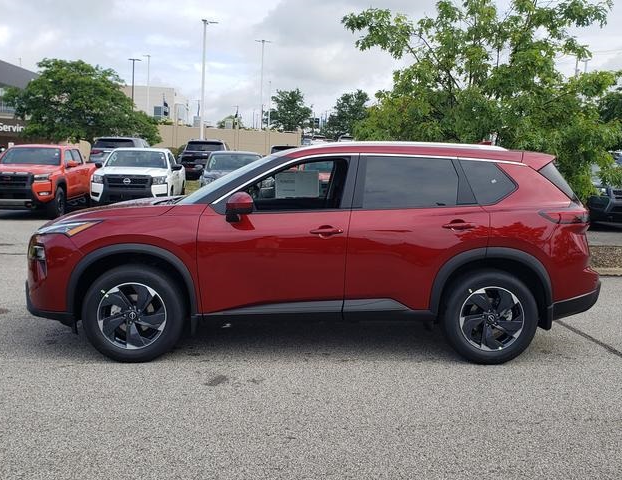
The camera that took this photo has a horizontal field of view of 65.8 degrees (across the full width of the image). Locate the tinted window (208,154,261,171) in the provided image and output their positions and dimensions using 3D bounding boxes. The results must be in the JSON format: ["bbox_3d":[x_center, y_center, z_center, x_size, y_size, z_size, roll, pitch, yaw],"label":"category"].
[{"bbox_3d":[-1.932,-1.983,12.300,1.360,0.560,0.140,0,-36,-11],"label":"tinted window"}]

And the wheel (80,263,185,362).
[{"bbox_3d":[-1.325,0.553,3.682,0.735,0.735,0.240,1,6,-2],"label":"wheel"}]

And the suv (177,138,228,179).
[{"bbox_3d":[-4.700,-3.600,21.600,1.930,1.750,4.800,0,8,-11],"label":"suv"}]

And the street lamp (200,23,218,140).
[{"bbox_3d":[-5.757,-7.920,27.000,0.950,8.700,0.650,2,6,0],"label":"street lamp"}]

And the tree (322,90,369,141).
[{"bbox_3d":[3.500,-11.500,47.000,5.200,6.400,5.000,1,8,0],"label":"tree"}]

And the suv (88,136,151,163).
[{"bbox_3d":[-8.400,-3.680,21.600,1.920,1.720,4.800,0,8,-11],"label":"suv"}]

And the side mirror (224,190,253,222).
[{"bbox_3d":[-0.515,-0.241,3.460,0.180,0.210,0.240,1,6,-3],"label":"side mirror"}]

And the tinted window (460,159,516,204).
[{"bbox_3d":[1.373,-0.447,3.740,0.450,0.370,0.060,2,-8,-6],"label":"tinted window"}]

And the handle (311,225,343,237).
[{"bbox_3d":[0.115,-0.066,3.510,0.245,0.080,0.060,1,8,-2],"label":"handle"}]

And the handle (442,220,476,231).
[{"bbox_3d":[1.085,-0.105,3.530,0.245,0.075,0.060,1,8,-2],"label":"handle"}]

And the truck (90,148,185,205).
[{"bbox_3d":[-4.640,-1.630,13.450,1.860,1.820,5.300,0,8,-11],"label":"truck"}]

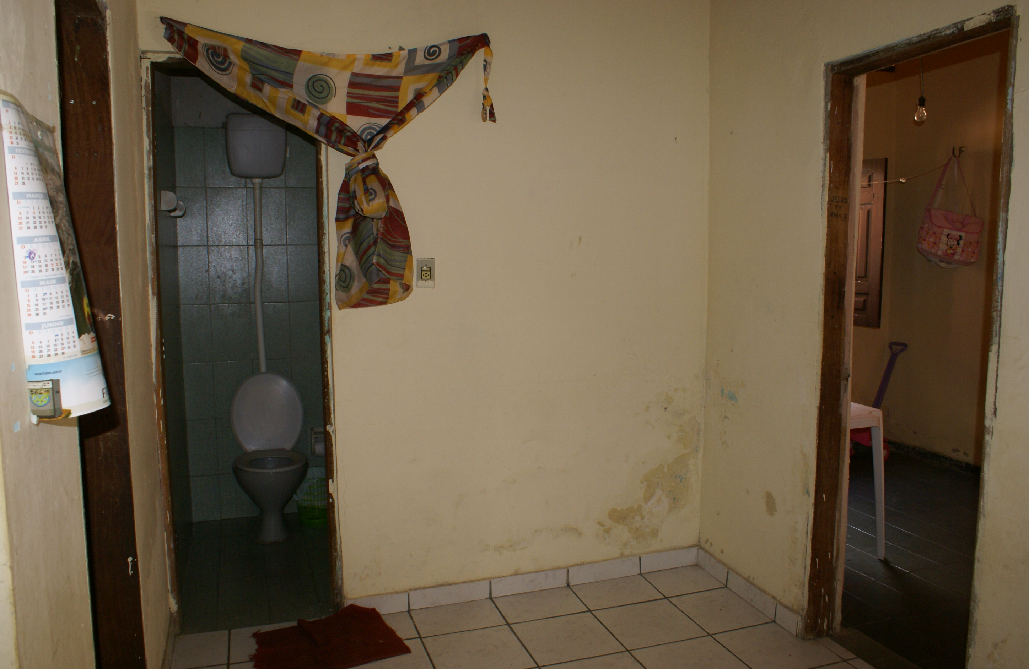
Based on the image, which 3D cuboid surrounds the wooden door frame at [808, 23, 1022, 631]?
[{"bbox_3d":[1.250,0.140,2.450,0.130,2.100,0.729,-2,7,-18],"label":"wooden door frame"}]

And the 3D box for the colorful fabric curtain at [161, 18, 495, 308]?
[{"bbox_3d":[-0.629,-0.602,2.821,1.153,0.995,0.090,-2,7,-18],"label":"colorful fabric curtain"}]

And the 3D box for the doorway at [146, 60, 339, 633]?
[{"bbox_3d":[-0.990,0.068,2.880,0.624,2.075,0.130,-2,7,-18],"label":"doorway"}]

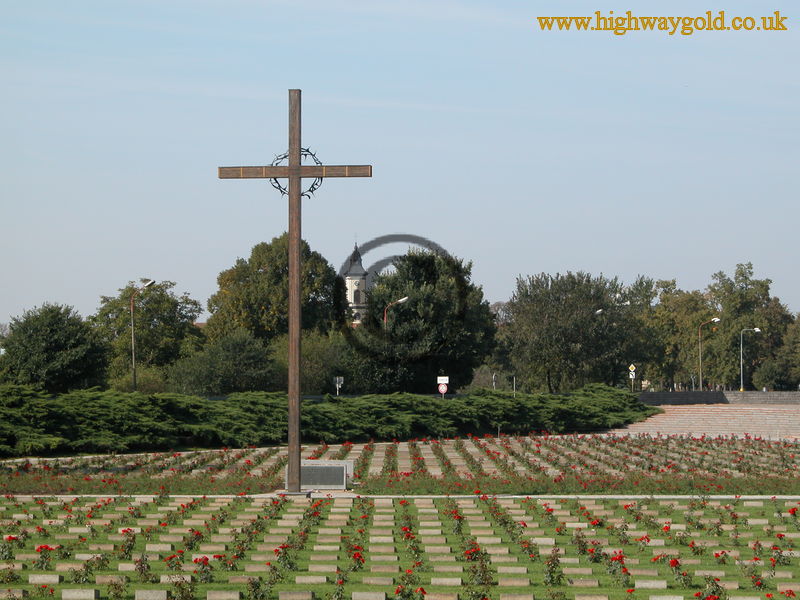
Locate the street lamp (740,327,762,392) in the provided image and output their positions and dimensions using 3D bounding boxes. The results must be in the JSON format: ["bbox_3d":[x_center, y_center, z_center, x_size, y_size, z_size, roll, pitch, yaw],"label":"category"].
[{"bbox_3d":[40.483,6.943,284.927,2.300,7.320,0.400,-1,-2,17],"label":"street lamp"}]

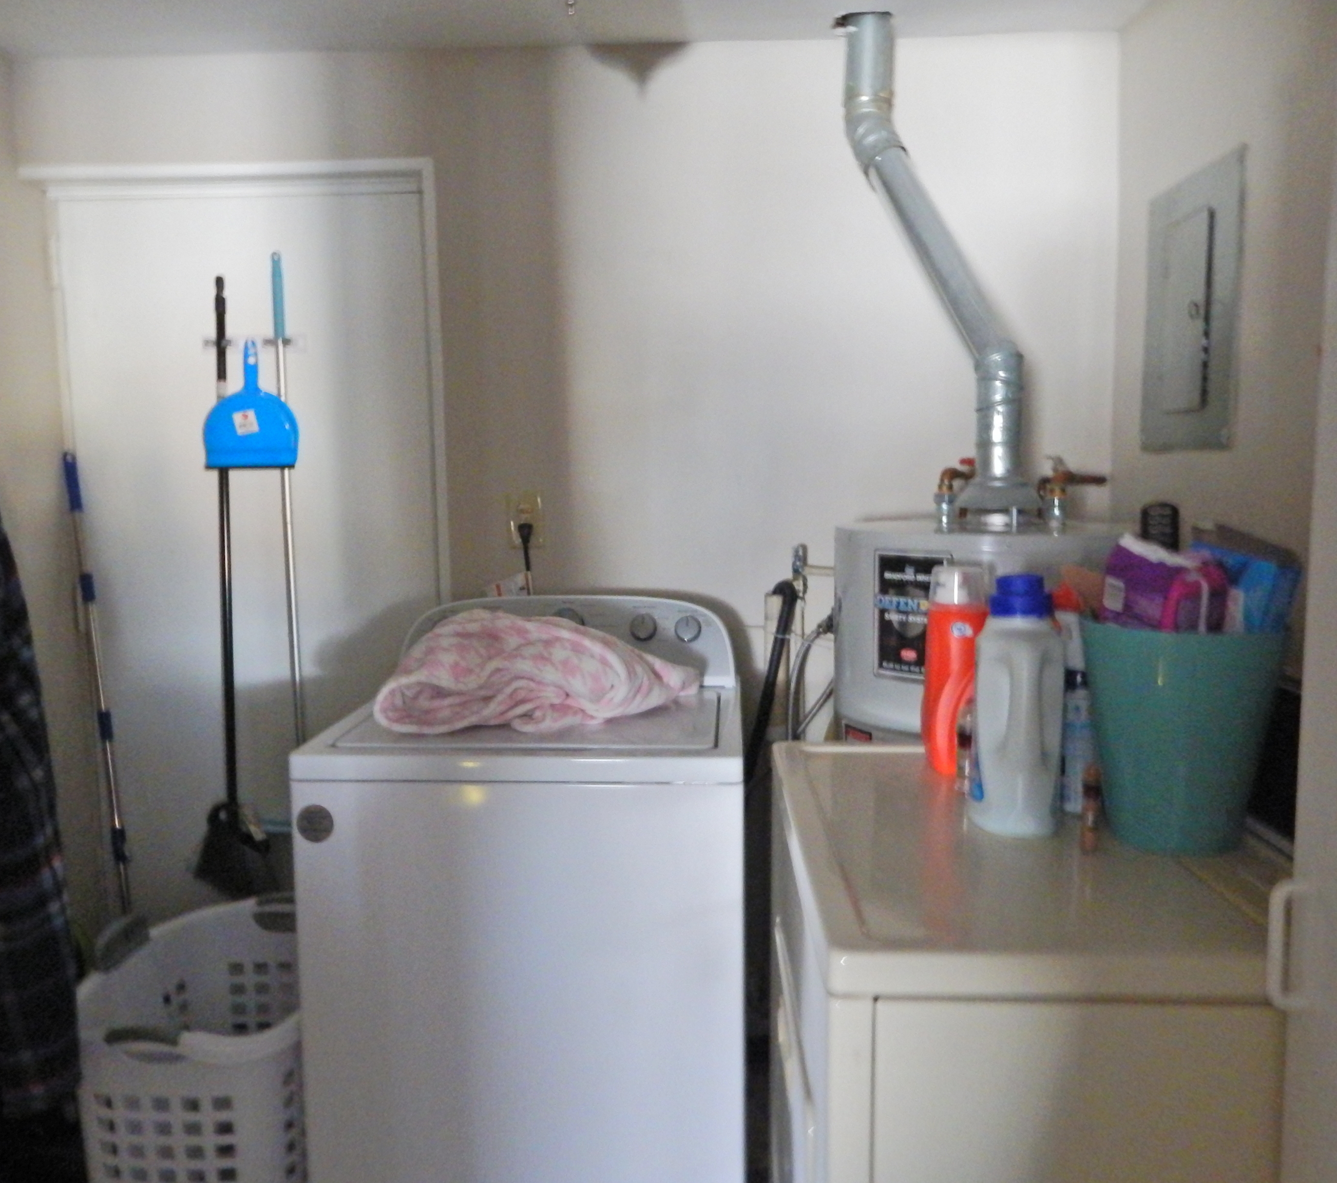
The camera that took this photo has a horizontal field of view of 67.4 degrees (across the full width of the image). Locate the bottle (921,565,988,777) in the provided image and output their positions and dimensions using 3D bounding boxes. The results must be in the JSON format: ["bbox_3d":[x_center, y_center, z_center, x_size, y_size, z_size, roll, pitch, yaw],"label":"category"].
[{"bbox_3d":[0.408,0.111,1.420,0.105,0.290,0.080,2,7,21],"label":"bottle"}]

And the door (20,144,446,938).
[{"bbox_3d":[-0.991,0.046,2.422,0.926,2.058,0.070,-1,6,1],"label":"door"}]

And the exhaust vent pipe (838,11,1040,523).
[{"bbox_3d":[0.551,-0.676,2.031,0.325,1.075,0.441,-1,6,1],"label":"exhaust vent pipe"}]

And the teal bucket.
[{"bbox_3d":[0.590,0.158,1.160,0.211,0.250,0.211,3,7,27],"label":"teal bucket"}]

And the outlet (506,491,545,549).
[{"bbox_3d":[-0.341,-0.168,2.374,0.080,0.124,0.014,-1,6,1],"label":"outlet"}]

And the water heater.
[{"bbox_3d":[0.645,0.487,2.009,0.624,1.235,0.624,-7,9,-43],"label":"water heater"}]

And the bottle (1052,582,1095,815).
[{"bbox_3d":[0.505,0.131,1.260,0.082,0.283,0.060,-4,7,-25],"label":"bottle"}]

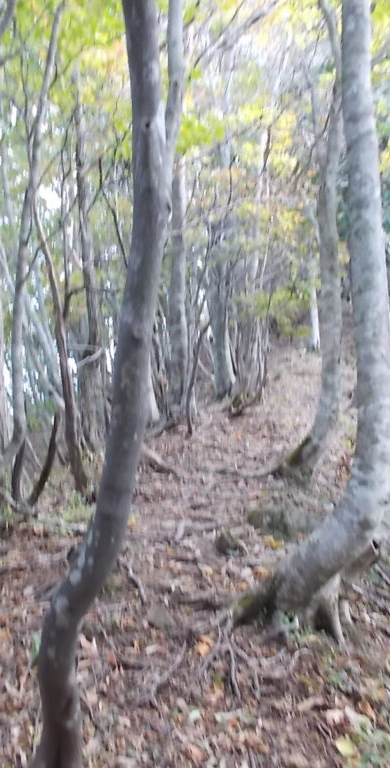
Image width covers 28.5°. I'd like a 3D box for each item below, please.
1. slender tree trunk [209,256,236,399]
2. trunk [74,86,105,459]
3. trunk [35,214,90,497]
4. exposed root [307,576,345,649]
[{"bbox_3d":[0.468,-0.973,13.107,0.406,2.446,0.389,-2,-5,2],"label":"slender tree trunk"},{"bbox_3d":[-1.251,-1.344,8.982,0.240,4.185,0.229,-2,-5,-8],"label":"trunk"},{"bbox_3d":[-1.145,-0.264,6.606,0.186,2.473,0.152,-9,-5,-9],"label":"trunk"},{"bbox_3d":[0.652,1.128,3.816,0.178,0.360,0.178,-1,-5,9],"label":"exposed root"}]

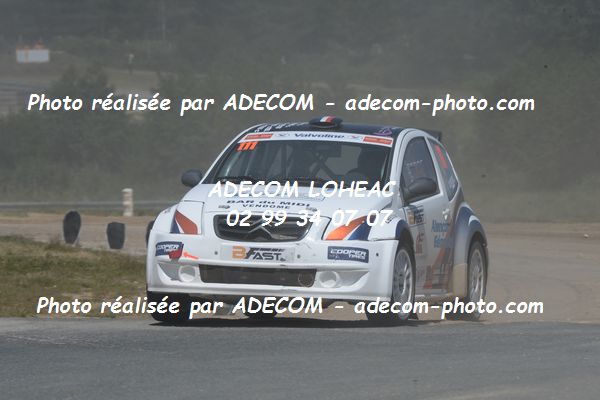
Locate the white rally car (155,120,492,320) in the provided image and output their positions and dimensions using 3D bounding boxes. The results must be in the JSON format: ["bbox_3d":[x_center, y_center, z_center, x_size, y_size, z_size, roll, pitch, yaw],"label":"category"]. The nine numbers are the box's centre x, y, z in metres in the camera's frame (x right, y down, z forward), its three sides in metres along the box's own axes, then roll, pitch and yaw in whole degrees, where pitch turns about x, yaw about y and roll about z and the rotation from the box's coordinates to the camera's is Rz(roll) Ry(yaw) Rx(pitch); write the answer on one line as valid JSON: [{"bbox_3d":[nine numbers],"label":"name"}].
[{"bbox_3d":[0.150,0.130,44.600,1.780,1.460,3.680,1,0,14],"label":"white rally car"}]

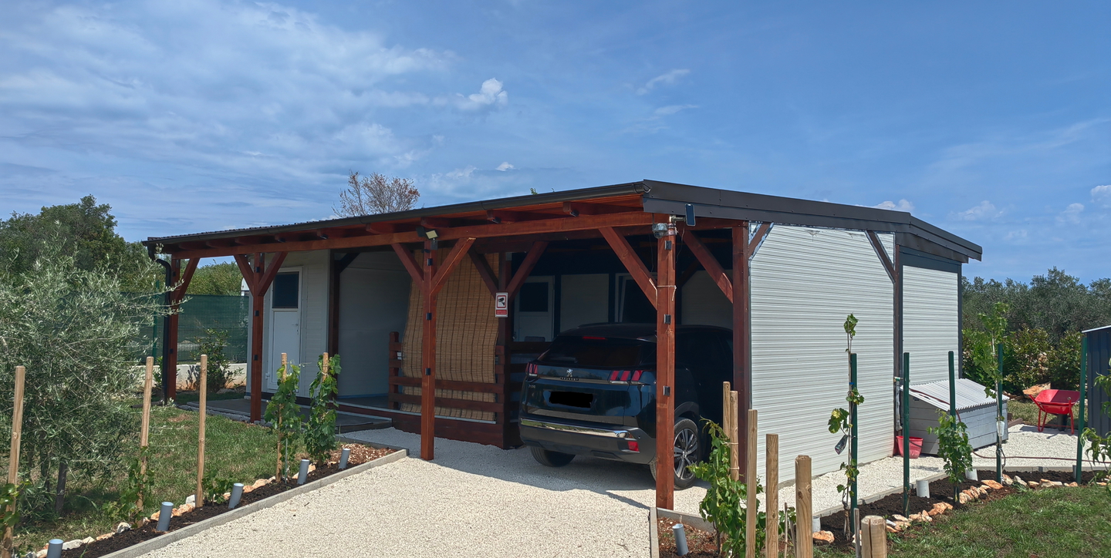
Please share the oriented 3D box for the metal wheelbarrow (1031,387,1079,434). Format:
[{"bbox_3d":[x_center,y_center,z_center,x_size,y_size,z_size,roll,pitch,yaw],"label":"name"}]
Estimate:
[{"bbox_3d":[7.953,2.103,13.715,0.580,0.650,1.300,-1,-3,38],"label":"metal wheelbarrow"}]

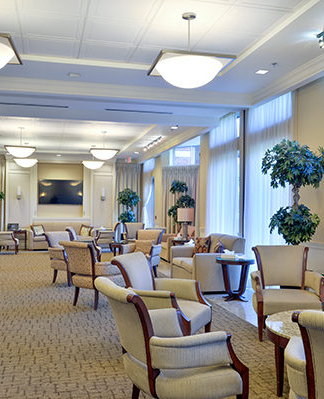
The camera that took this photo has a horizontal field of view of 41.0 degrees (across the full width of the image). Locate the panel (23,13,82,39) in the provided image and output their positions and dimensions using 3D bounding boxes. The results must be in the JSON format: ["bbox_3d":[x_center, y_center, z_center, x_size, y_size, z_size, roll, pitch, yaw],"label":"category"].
[{"bbox_3d":[-1.089,-1.720,4.304,0.580,0.040,0.580,0,-1,-14],"label":"panel"}]

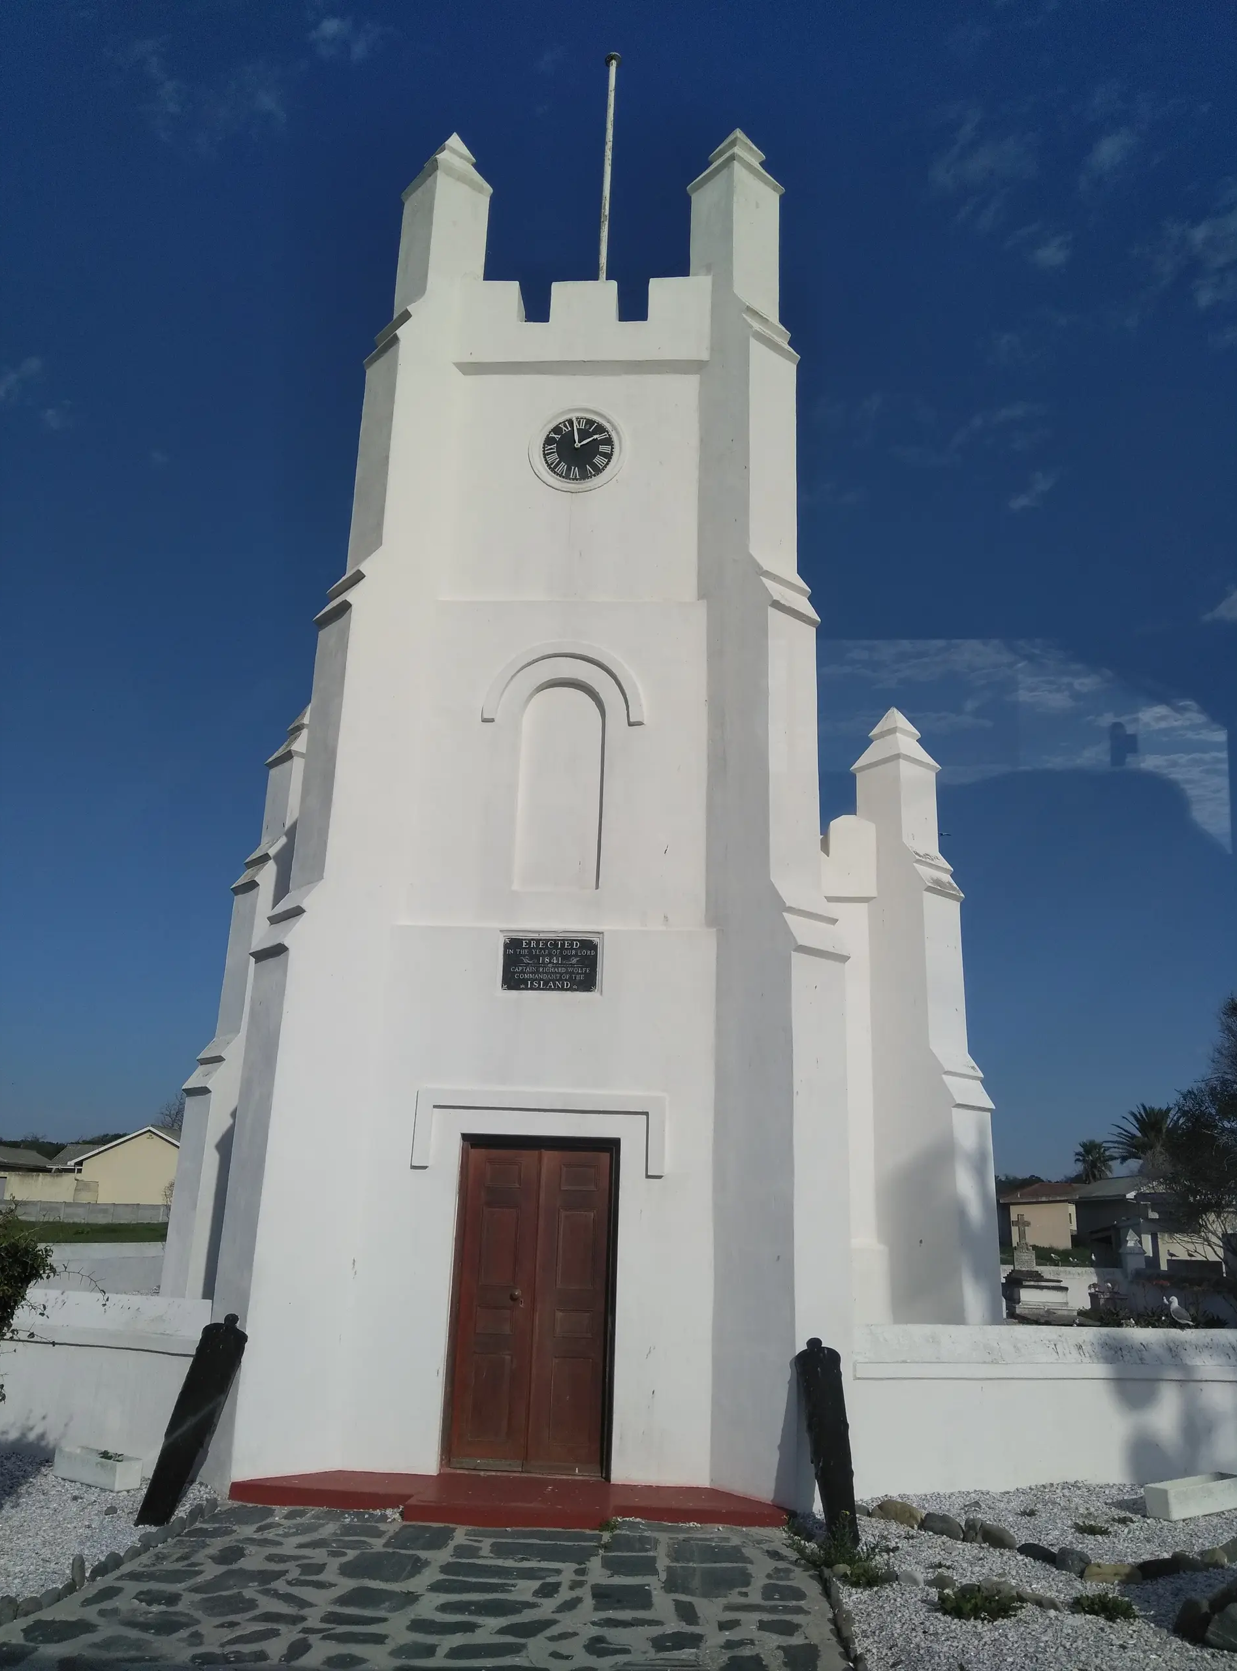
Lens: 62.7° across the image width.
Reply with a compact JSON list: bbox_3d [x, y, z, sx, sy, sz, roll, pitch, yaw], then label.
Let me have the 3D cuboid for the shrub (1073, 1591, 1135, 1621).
[{"bbox_3d":[2.717,4.323,5.680,0.320,0.130,0.270,1,-15,4],"label":"shrub"}]

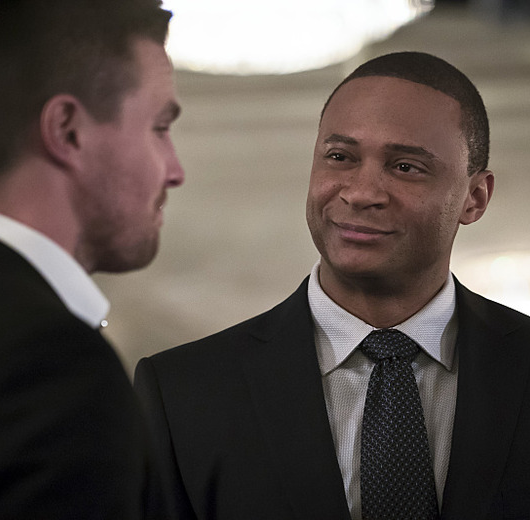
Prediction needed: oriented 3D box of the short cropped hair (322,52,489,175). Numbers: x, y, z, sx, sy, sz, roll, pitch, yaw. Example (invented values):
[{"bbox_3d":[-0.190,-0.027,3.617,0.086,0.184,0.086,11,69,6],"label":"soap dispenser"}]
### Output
[{"bbox_3d":[0.141,-0.131,3.500,0.163,0.155,0.190,8,-1,22],"label":"short cropped hair"}]

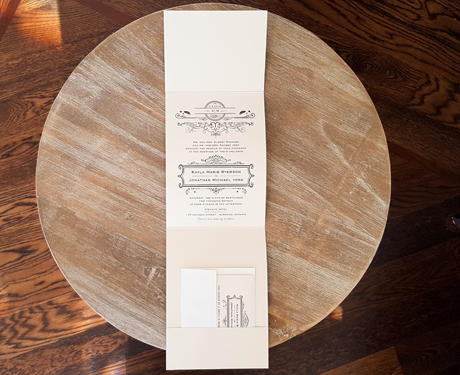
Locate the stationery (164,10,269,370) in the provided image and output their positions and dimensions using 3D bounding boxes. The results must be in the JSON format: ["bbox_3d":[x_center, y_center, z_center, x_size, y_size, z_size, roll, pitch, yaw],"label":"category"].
[{"bbox_3d":[-0.017,0.005,0.486,0.131,0.020,0.455,0,90,0],"label":"stationery"}]

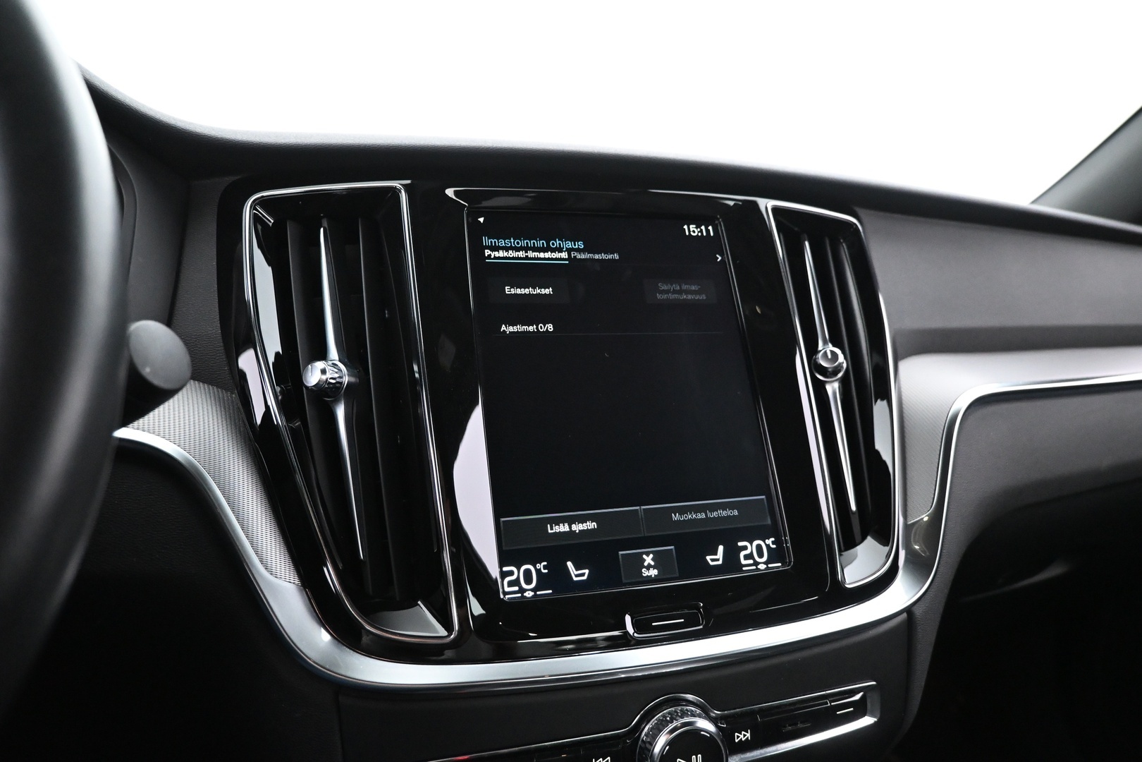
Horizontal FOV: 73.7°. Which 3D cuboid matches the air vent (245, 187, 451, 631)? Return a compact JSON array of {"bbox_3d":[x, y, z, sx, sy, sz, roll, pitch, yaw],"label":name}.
[{"bbox_3d":[-0.100,0.012,0.343,0.081,0.211,0.040,-10,-17,-2],"label":"air vent"}]

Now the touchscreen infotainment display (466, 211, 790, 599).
[{"bbox_3d":[0.025,0.003,0.360,0.137,0.183,0.015,-2,-19,-16],"label":"touchscreen infotainment display"}]

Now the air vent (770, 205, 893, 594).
[{"bbox_3d":[0.139,0.005,0.412,0.081,0.211,0.040,7,-22,-30],"label":"air vent"}]

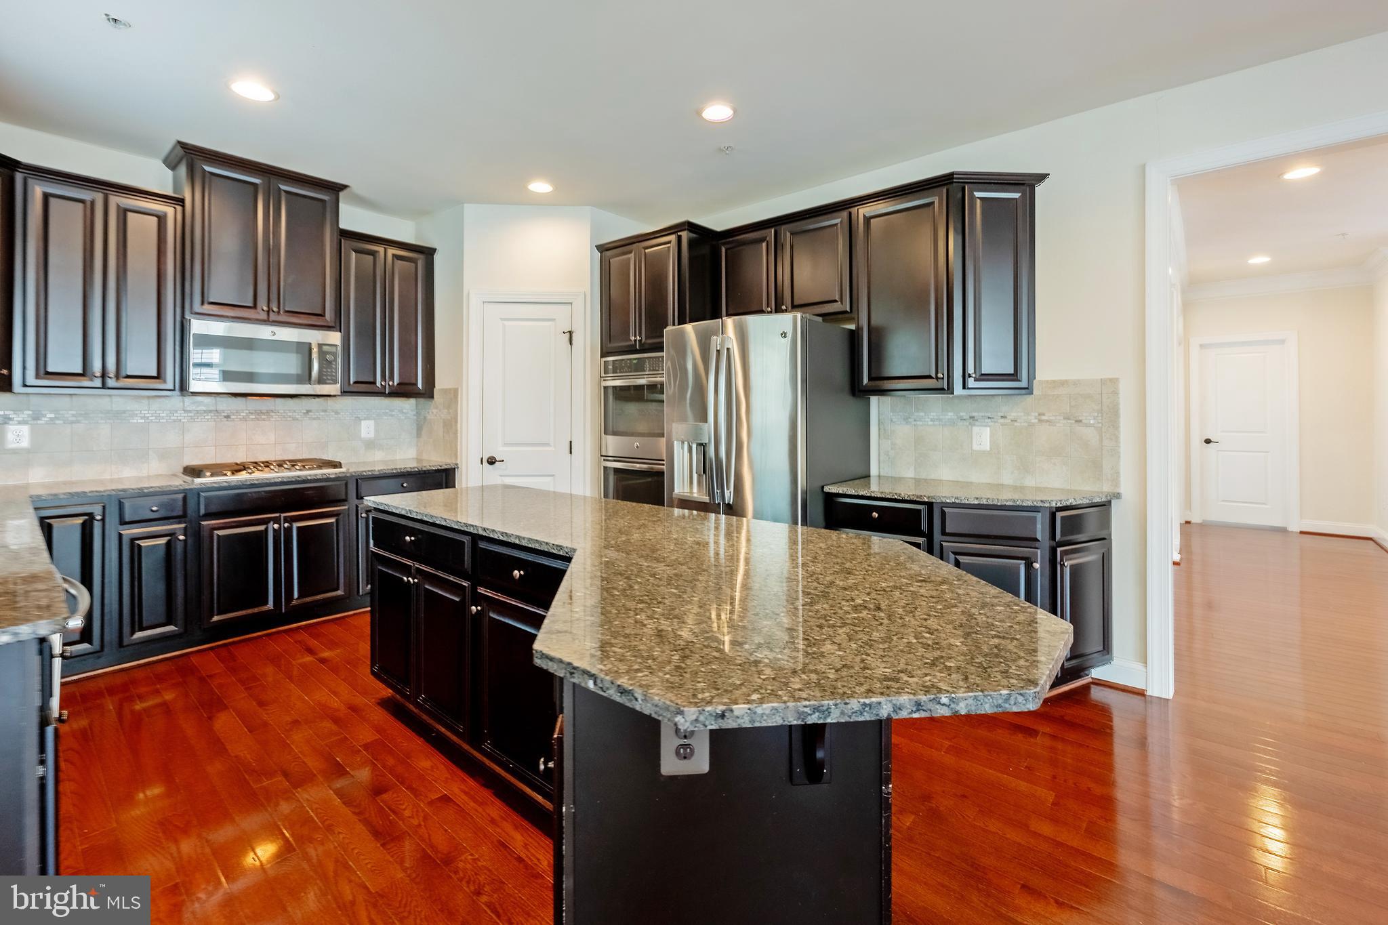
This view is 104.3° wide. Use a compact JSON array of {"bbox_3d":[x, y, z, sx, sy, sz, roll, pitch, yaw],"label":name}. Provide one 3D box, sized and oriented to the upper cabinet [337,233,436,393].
[{"bbox_3d":[-2.348,-1.064,4.074,0.370,1.152,0.632,3,5,43],"label":"upper cabinet"}]

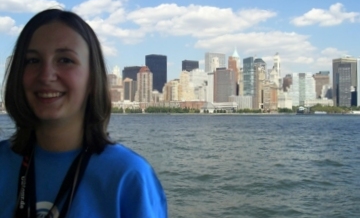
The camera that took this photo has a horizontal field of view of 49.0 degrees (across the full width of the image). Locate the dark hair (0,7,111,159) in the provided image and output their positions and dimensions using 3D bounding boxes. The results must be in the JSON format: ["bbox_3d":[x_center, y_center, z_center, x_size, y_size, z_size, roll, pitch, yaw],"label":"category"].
[{"bbox_3d":[-0.258,-0.058,0.840,0.228,0.310,0.220,0,-1,-7],"label":"dark hair"}]

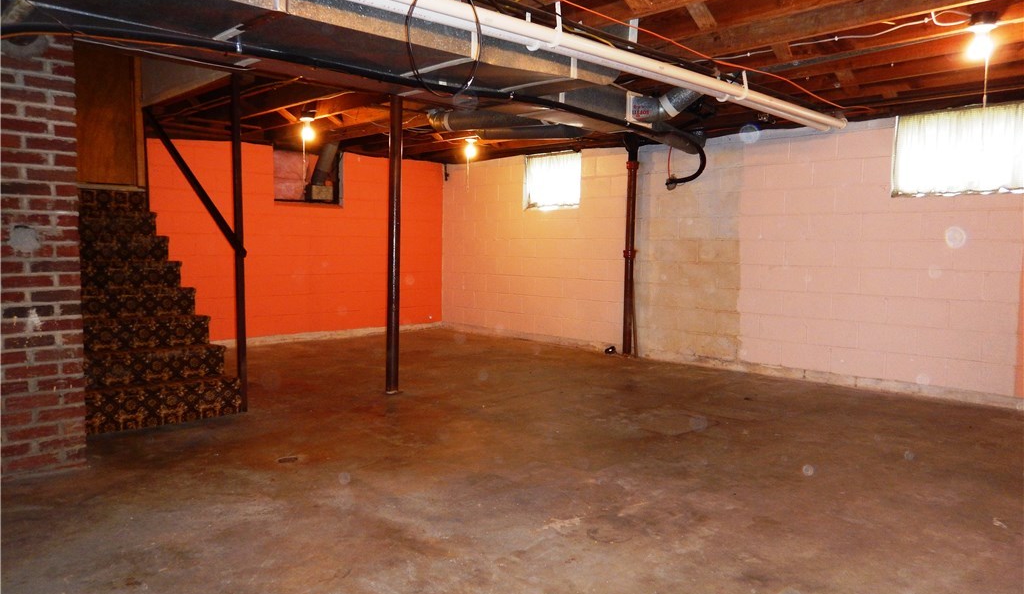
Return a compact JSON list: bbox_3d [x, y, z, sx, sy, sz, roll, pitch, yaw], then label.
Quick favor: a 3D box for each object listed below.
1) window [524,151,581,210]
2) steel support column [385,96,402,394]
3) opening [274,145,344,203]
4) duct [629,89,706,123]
[{"bbox_3d":[0.458,-1.222,7.624,0.110,0.570,0.790,-4,6,-45],"label":"window"},{"bbox_3d":[-0.825,-0.360,4.986,0.092,2.090,0.092,-4,6,-45],"label":"steel support column"},{"bbox_3d":[-2.228,-1.282,7.676,0.810,0.610,0.200,-4,6,-45],"label":"opening"},{"bbox_3d":[1.004,-1.232,4.579,0.210,0.210,0.450,-4,6,-45],"label":"duct"}]

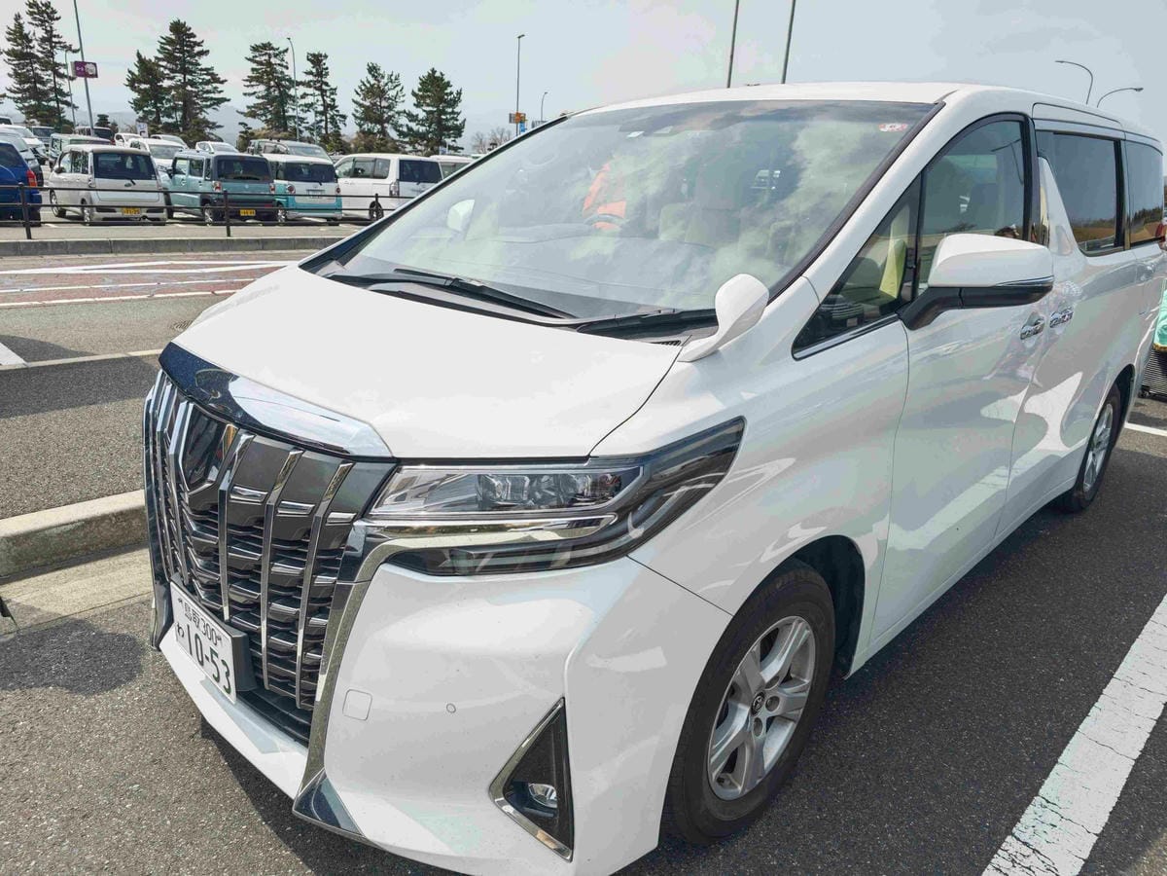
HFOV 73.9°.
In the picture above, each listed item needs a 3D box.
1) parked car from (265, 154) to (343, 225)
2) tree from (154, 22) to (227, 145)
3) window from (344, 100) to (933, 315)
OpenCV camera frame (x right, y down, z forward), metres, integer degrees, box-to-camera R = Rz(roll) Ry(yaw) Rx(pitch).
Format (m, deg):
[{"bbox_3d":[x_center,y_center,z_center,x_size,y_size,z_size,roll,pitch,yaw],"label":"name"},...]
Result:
[{"bbox_3d":[-7.679,-6.414,20.005,1.475,1.655,3.395,-15,25,-43],"label":"parked car"},{"bbox_3d":[-25.267,-21.875,49.943,4.188,9.090,4.188,-6,20,-25],"label":"tree"},{"bbox_3d":[0.129,-0.758,2.303,1.480,0.230,1.100,19,55,41],"label":"window"}]

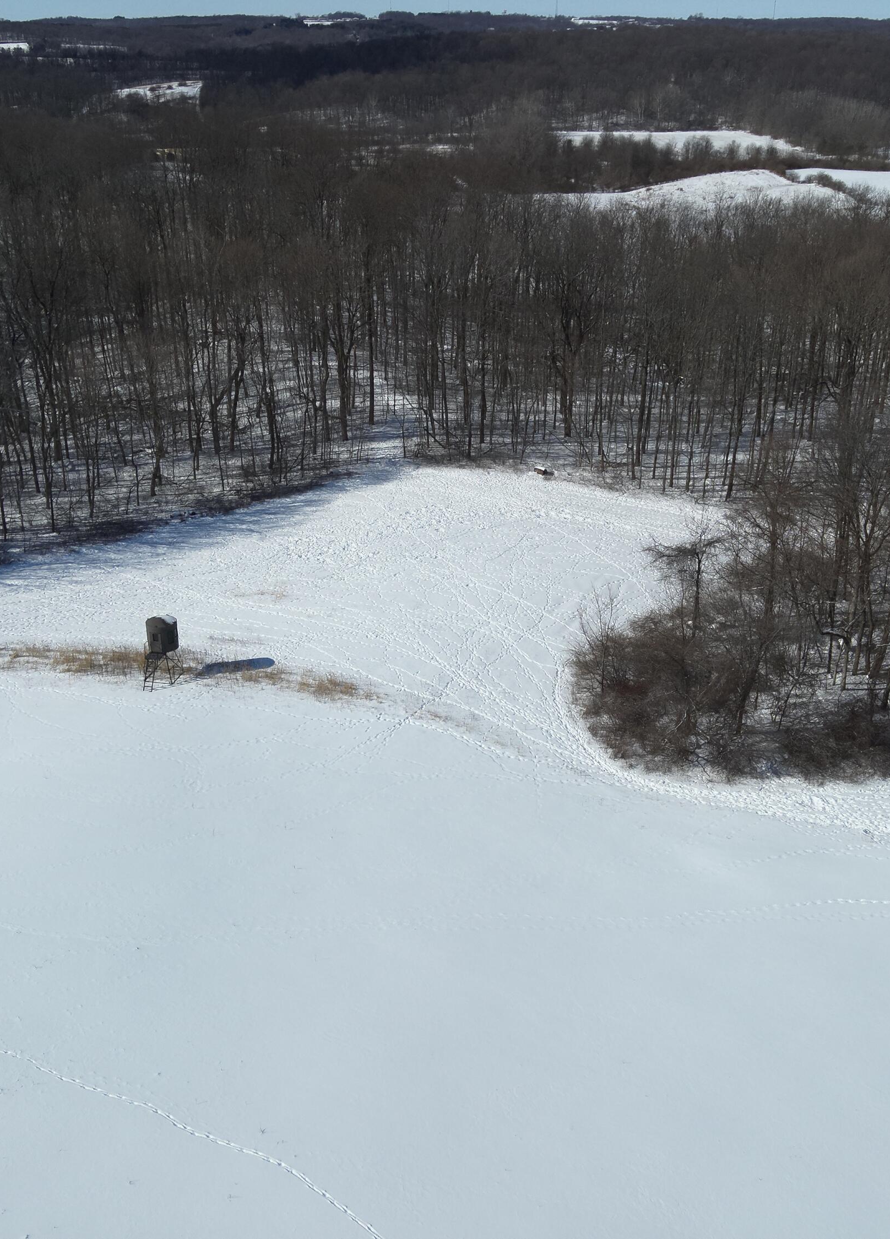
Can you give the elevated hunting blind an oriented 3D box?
[{"bbox_3d":[-16.221,1.773,64.651,1.681,3.764,2.857,7,28,13],"label":"elevated hunting blind"}]

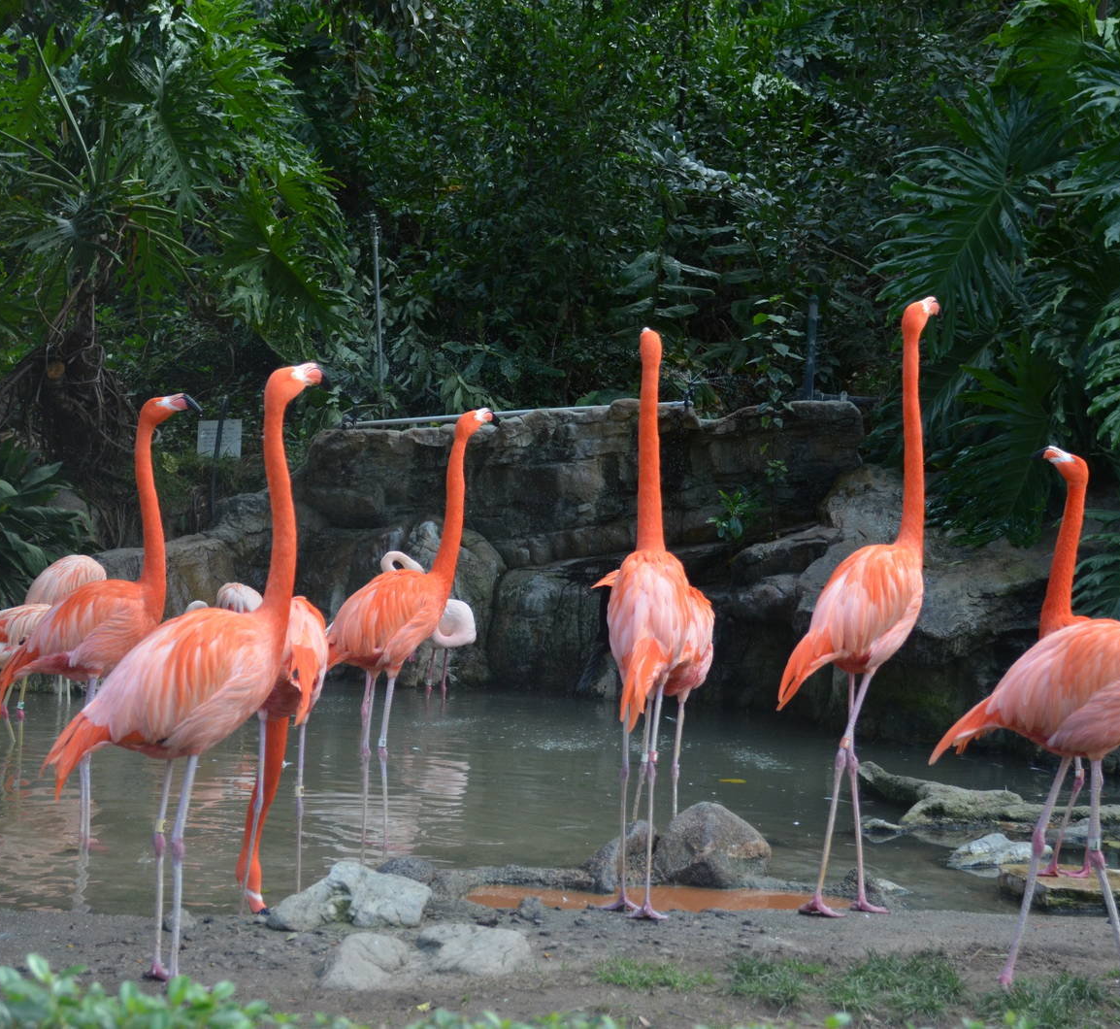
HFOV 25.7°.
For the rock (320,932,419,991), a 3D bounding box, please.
[{"bbox_3d":[-0.408,0.963,5.270,0.210,0.100,0.190,0,3,0],"label":"rock"}]

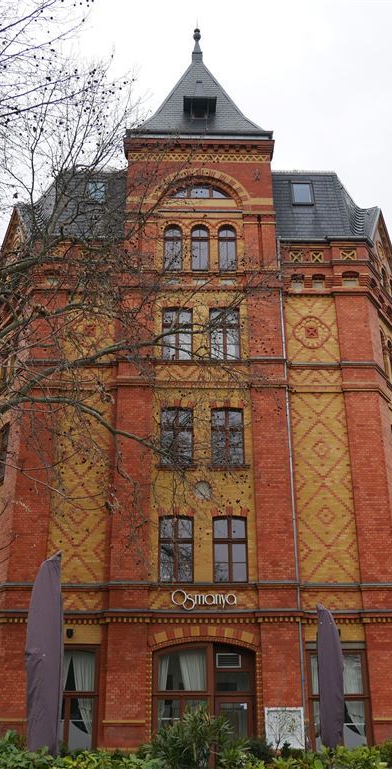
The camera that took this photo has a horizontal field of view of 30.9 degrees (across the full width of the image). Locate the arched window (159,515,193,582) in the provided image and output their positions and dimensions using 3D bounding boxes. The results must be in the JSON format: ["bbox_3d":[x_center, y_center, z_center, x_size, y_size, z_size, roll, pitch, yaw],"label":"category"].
[{"bbox_3d":[-0.602,4.932,21.378,1.023,1.971,0.200,0,-24,-1],"label":"arched window"}]

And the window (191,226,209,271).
[{"bbox_3d":[0.163,-4.961,25.748,0.652,1.996,0.200,0,-24,-1],"label":"window"}]

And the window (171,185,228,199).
[{"bbox_3d":[0.152,-7.335,27.023,2.245,0.734,0.200,0,-24,-1],"label":"window"}]

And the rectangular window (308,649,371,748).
[{"bbox_3d":[4.091,8.933,20.317,1.802,2.706,0.200,0,-24,-1],"label":"rectangular window"}]

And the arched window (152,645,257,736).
[{"bbox_3d":[0.238,8.658,19.850,2.855,2.729,0.250,0,-24,-1],"label":"arched window"}]

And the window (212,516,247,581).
[{"bbox_3d":[1.032,4.941,21.416,1.040,1.975,0.200,0,-24,-1],"label":"window"}]

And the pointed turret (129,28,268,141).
[{"bbox_3d":[0.112,-12.505,31.515,5.509,9.272,5.509,0,-24,-1],"label":"pointed turret"}]

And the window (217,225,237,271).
[{"bbox_3d":[1.143,-4.966,25.775,0.653,1.998,0.200,0,-24,-1],"label":"window"}]

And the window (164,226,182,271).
[{"bbox_3d":[-0.806,-4.956,25.721,0.670,1.994,0.200,0,-24,-1],"label":"window"}]

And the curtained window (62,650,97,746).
[{"bbox_3d":[-3.611,8.866,20.153,1.717,2.694,0.200,0,-24,-1],"label":"curtained window"}]

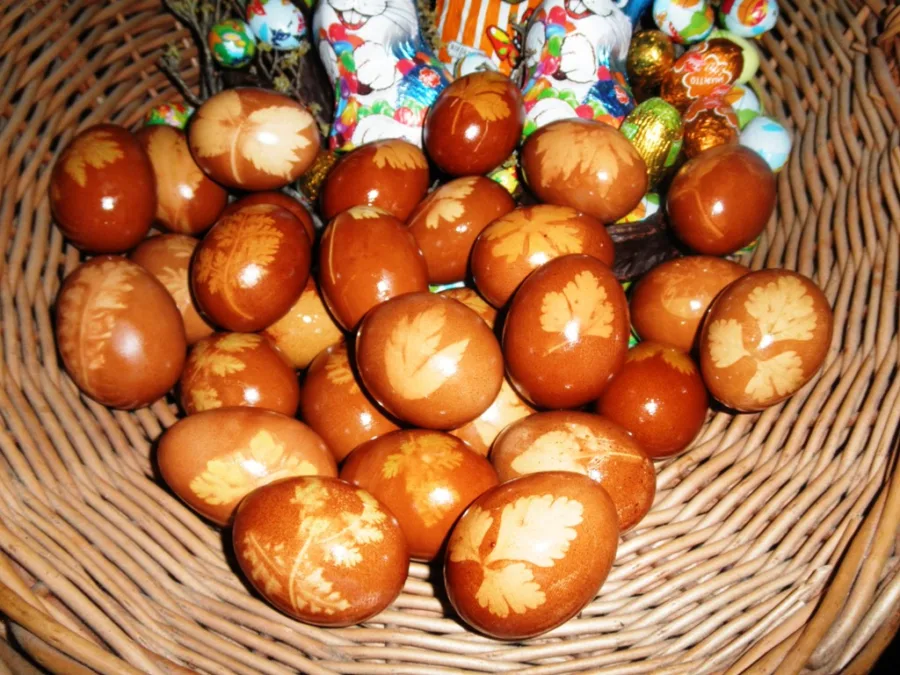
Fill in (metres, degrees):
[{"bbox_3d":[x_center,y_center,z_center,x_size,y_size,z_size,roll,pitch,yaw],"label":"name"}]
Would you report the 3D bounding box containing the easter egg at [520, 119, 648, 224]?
[{"bbox_3d":[0.061,-0.075,0.329,0.059,0.043,0.043,27,90,3],"label":"easter egg"}]

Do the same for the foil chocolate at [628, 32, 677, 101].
[{"bbox_3d":[0.109,-0.148,0.395,0.026,0.035,0.026,2,35,-2],"label":"foil chocolate"}]

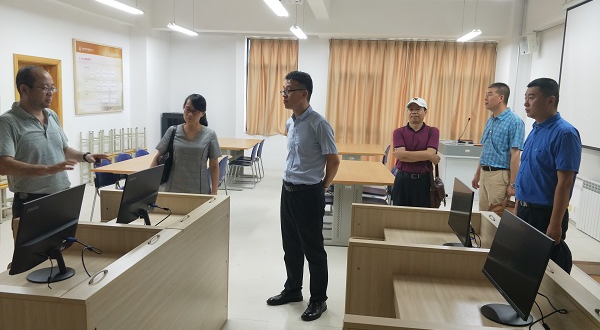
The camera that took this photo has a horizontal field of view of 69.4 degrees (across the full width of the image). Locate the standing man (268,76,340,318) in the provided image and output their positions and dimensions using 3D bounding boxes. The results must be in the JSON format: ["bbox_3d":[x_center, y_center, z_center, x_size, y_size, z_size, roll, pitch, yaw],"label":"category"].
[{"bbox_3d":[0.028,0.219,3.110,0.360,1.750,0.500,-4,11,-36],"label":"standing man"}]

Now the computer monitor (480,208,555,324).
[{"bbox_3d":[0.832,0.408,1.693,0.200,0.380,0.495,3,9,7],"label":"computer monitor"}]

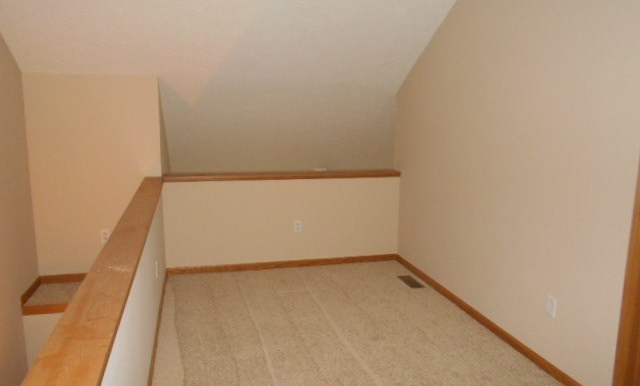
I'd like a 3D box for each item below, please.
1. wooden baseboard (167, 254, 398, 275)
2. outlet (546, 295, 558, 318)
[{"bbox_3d":[-0.298,0.686,4.618,2.255,0.063,0.015,-1,10,-15],"label":"wooden baseboard"},{"bbox_3d":[1.356,0.666,2.819,0.010,0.115,0.072,-1,10,-15],"label":"outlet"}]

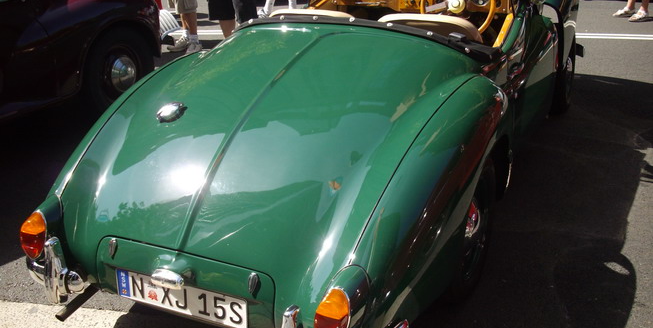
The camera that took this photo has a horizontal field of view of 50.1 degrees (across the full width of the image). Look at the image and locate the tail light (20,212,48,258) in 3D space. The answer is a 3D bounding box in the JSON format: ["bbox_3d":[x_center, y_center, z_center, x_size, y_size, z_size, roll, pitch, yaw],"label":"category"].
[{"bbox_3d":[-1.025,0.250,2.445,0.115,0.180,0.080,12,27,29],"label":"tail light"}]

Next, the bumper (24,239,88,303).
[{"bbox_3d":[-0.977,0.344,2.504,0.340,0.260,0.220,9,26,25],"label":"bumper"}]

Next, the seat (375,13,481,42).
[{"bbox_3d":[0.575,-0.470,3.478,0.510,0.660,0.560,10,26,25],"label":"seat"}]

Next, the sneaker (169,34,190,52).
[{"bbox_3d":[-1.455,-1.196,6.956,0.295,0.120,0.110,-17,27,-29],"label":"sneaker"}]

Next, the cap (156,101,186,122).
[{"bbox_3d":[-0.603,-0.194,2.706,0.108,0.045,0.105,-1,41,29],"label":"cap"}]

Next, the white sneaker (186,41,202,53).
[{"bbox_3d":[-1.255,-1.065,6.638,0.110,0.120,0.295,7,25,20],"label":"white sneaker"}]

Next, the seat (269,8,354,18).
[{"bbox_3d":[0.037,-0.559,3.782,0.500,0.640,0.620,9,26,25],"label":"seat"}]

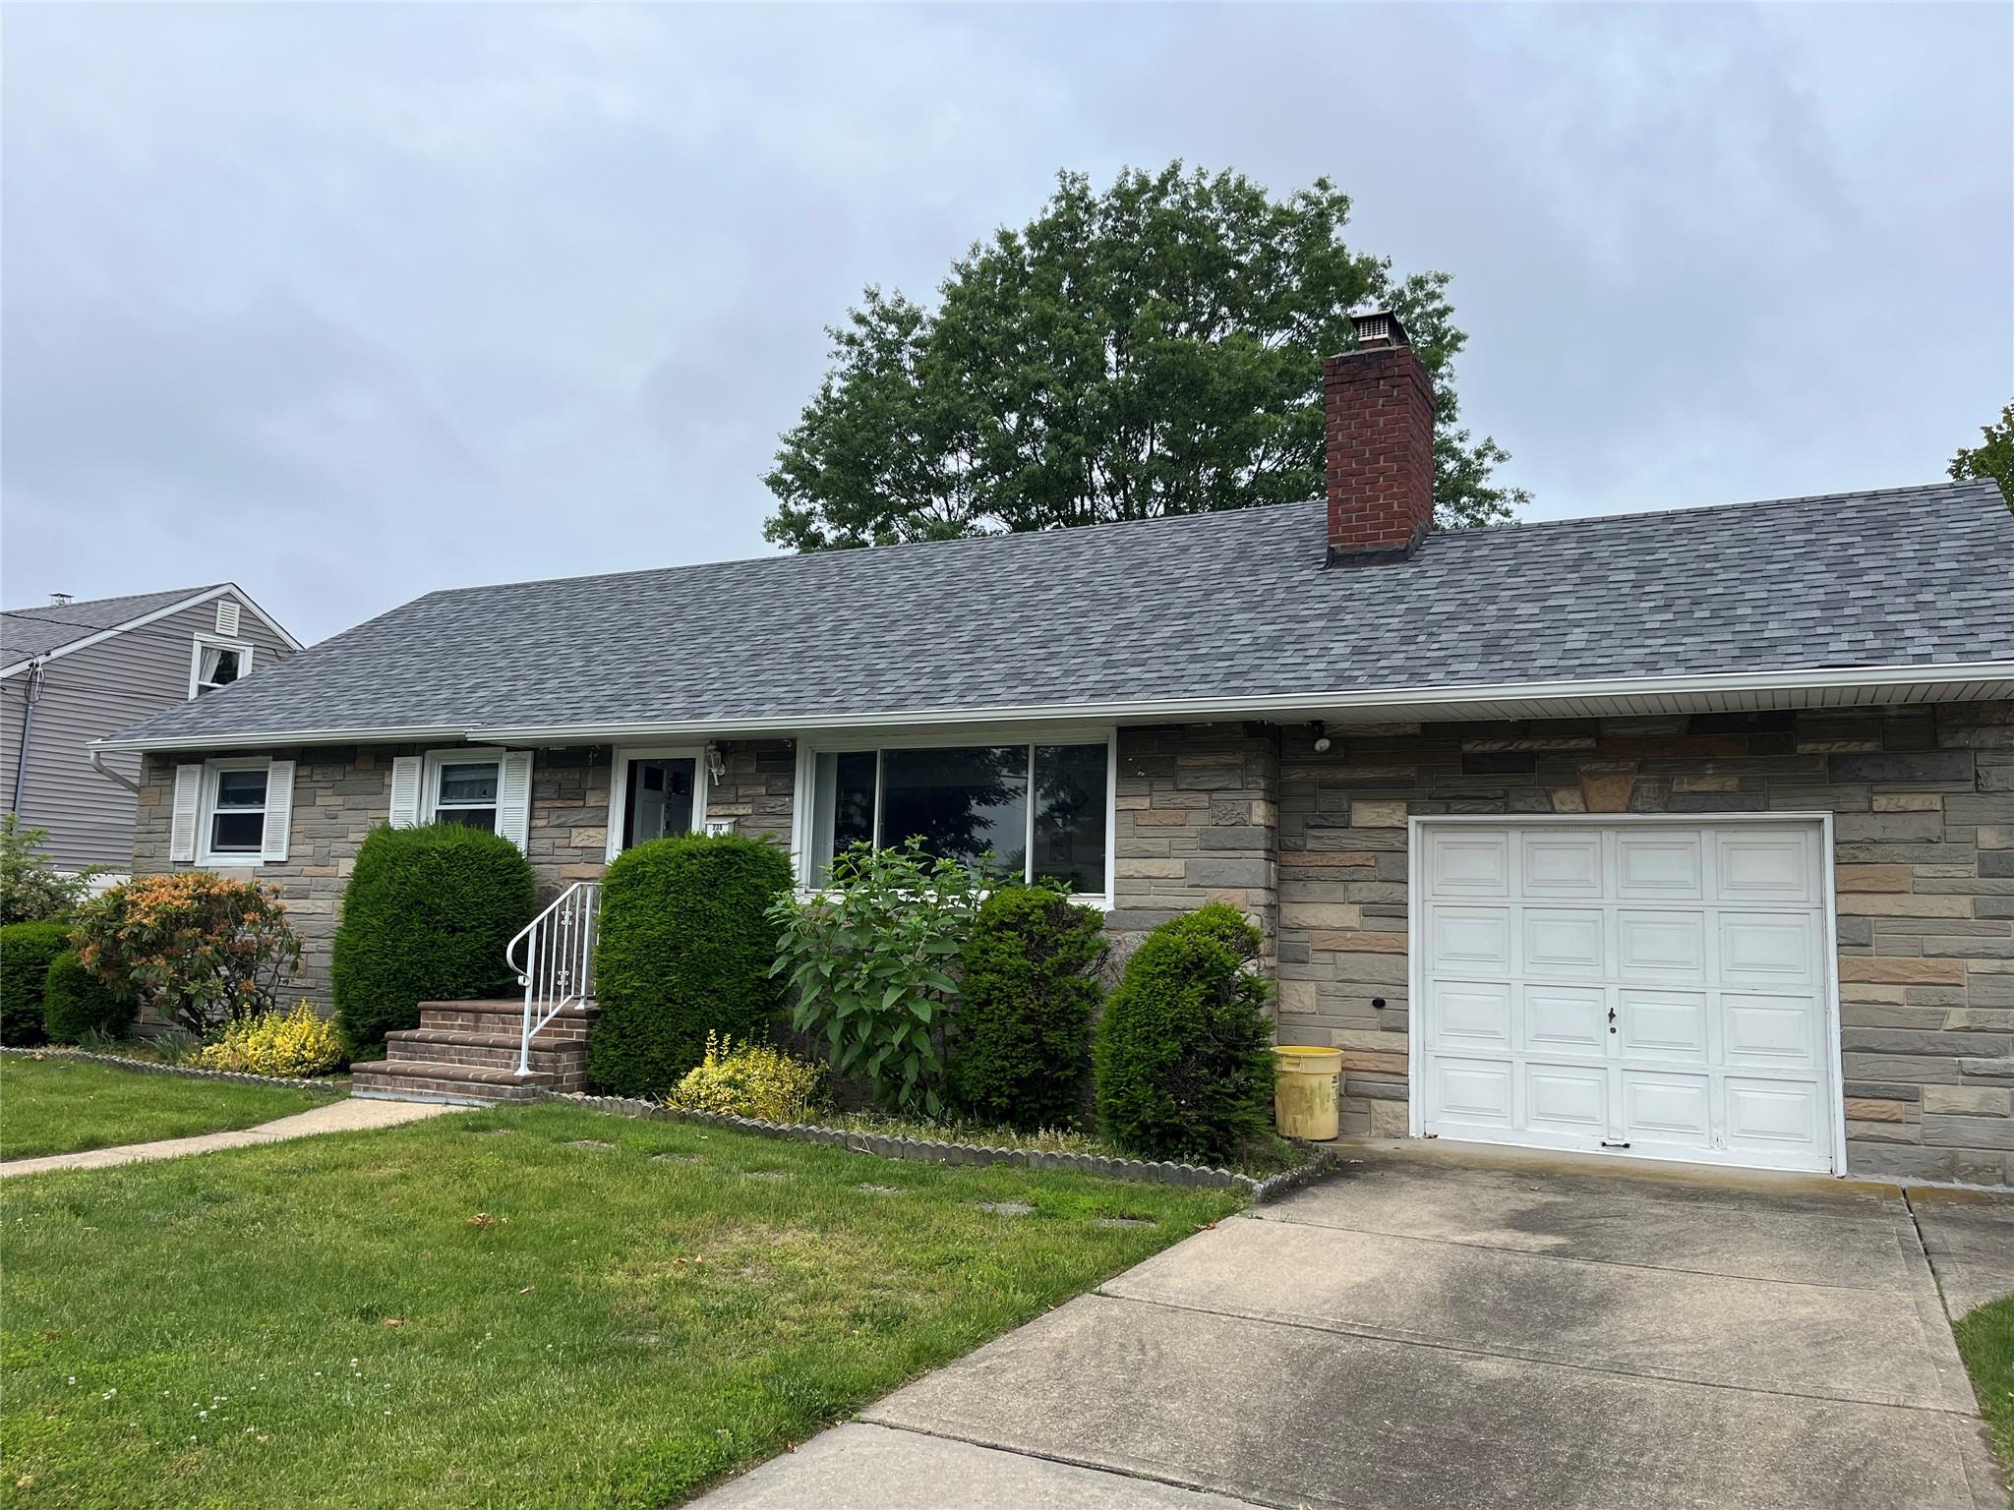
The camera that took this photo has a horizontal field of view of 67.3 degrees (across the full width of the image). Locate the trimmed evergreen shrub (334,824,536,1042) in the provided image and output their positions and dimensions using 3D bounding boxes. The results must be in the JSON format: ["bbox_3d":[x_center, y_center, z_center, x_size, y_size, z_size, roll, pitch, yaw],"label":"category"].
[{"bbox_3d":[-4.880,1.617,12.898,1.270,2.050,1.100,-2,-7,26],"label":"trimmed evergreen shrub"}]

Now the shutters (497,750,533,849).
[{"bbox_3d":[-4.407,0.469,13.536,0.330,1.000,0.050,-2,-7,26],"label":"shutters"}]

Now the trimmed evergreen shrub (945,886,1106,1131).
[{"bbox_3d":[0.160,1.719,10.536,1.100,1.620,1.080,2,-6,0],"label":"trimmed evergreen shrub"}]

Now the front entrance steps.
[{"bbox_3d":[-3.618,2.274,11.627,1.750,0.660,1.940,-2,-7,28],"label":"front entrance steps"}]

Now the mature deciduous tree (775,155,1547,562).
[{"bbox_3d":[2.221,-3.166,26.378,13.000,15.000,13.000,-2,-7,28],"label":"mature deciduous tree"}]

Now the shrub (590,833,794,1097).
[{"bbox_3d":[-2.446,1.612,11.682,1.220,2.050,1.120,-2,-7,26],"label":"shrub"}]

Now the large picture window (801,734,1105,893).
[{"bbox_3d":[-0.442,0.469,11.601,2.700,1.210,0.130,-2,-7,26],"label":"large picture window"}]

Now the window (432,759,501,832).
[{"bbox_3d":[-4.963,0.495,13.856,0.860,0.980,0.110,-2,-7,26],"label":"window"}]

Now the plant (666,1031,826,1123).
[{"bbox_3d":[-1.840,2.230,10.691,1.130,0.570,0.950,-2,-7,28],"label":"plant"}]

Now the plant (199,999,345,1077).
[{"bbox_3d":[-6.134,2.345,12.624,1.250,0.590,1.000,-2,-7,28],"label":"plant"}]

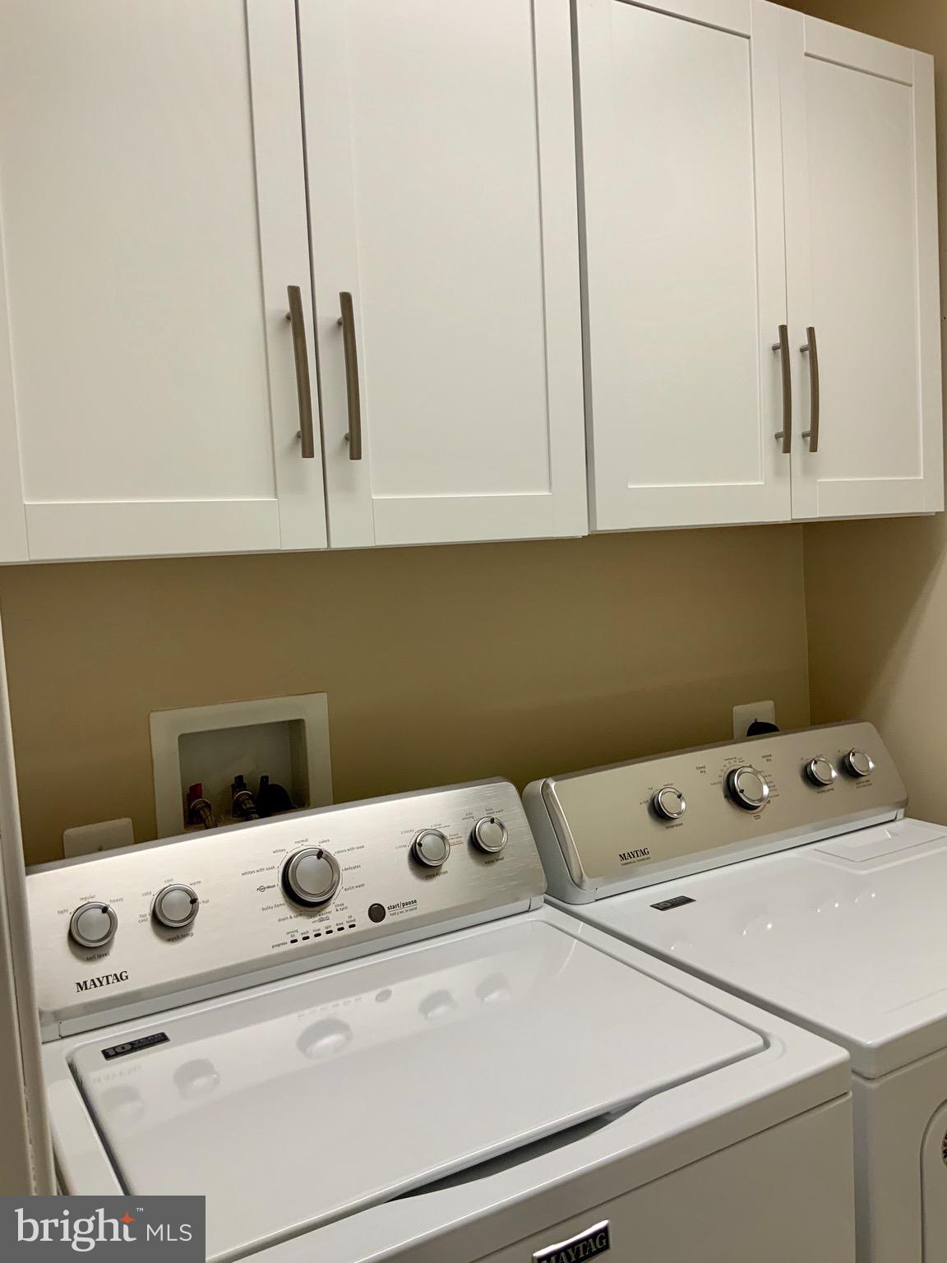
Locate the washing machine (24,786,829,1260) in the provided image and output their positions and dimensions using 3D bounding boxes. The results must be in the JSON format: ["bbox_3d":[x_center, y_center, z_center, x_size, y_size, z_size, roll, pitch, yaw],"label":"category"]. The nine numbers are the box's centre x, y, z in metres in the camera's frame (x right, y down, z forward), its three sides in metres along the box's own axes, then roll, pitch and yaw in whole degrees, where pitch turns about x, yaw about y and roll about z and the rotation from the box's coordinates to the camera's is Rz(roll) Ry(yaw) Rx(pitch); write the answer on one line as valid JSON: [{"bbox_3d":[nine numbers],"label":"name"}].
[{"bbox_3d":[-0.077,0.801,1.198,0.701,1.080,0.685,-6,6,-30],"label":"washing machine"}]

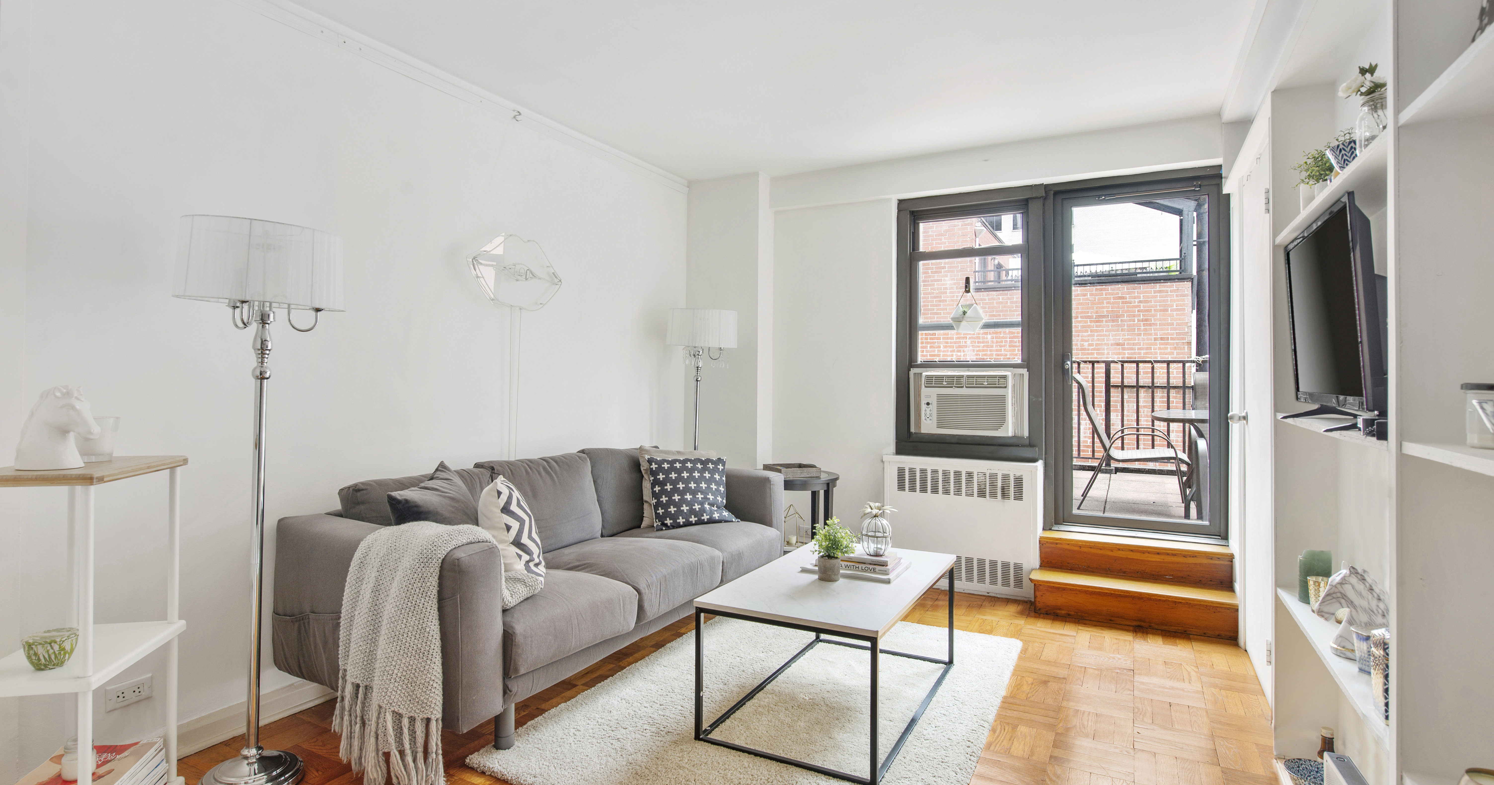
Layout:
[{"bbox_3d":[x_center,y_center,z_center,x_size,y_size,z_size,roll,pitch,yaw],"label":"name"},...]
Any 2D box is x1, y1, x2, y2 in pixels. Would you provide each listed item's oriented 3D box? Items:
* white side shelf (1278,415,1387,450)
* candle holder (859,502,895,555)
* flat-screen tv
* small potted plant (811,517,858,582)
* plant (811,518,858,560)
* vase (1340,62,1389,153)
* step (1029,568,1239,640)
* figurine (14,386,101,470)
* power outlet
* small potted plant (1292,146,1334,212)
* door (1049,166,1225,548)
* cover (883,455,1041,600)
[{"bbox_3d":[1.457,0.087,1.793,0.150,0.021,1.149,0,1,27],"label":"white side shelf"},{"bbox_3d":[0.471,0.492,2.701,0.122,0.192,0.122,0,1,27],"label":"candle holder"},{"bbox_3d":[1.848,-0.243,2.326,0.120,0.570,0.862,-4,-1,27],"label":"flat-screen tv"},{"bbox_3d":[0.307,0.552,2.635,0.165,0.214,0.160,0,1,0],"label":"small potted plant"},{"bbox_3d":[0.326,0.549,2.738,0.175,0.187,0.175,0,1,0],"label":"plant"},{"bbox_3d":[1.646,-0.729,1.937,0.159,0.331,0.164,1,1,27],"label":"vase"},{"bbox_3d":[1.834,1.013,3.592,0.871,0.178,0.208,0,1,27],"label":"step"},{"bbox_3d":[-1.540,0.078,1.667,0.142,0.182,0.090,0,1,-21],"label":"figurine"},{"bbox_3d":[-1.806,0.882,2.188,0.010,0.073,0.115,0,1,27],"label":"power outlet"},{"bbox_3d":[1.930,-0.704,2.523,0.125,0.259,0.133,1,1,27],"label":"small potted plant"},{"bbox_3d":[1.986,-0.170,3.808,0.789,1.781,0.080,0,1,27],"label":"door"},{"bbox_3d":[1.240,0.753,4.318,0.856,0.747,0.223,1,1,27],"label":"cover"}]

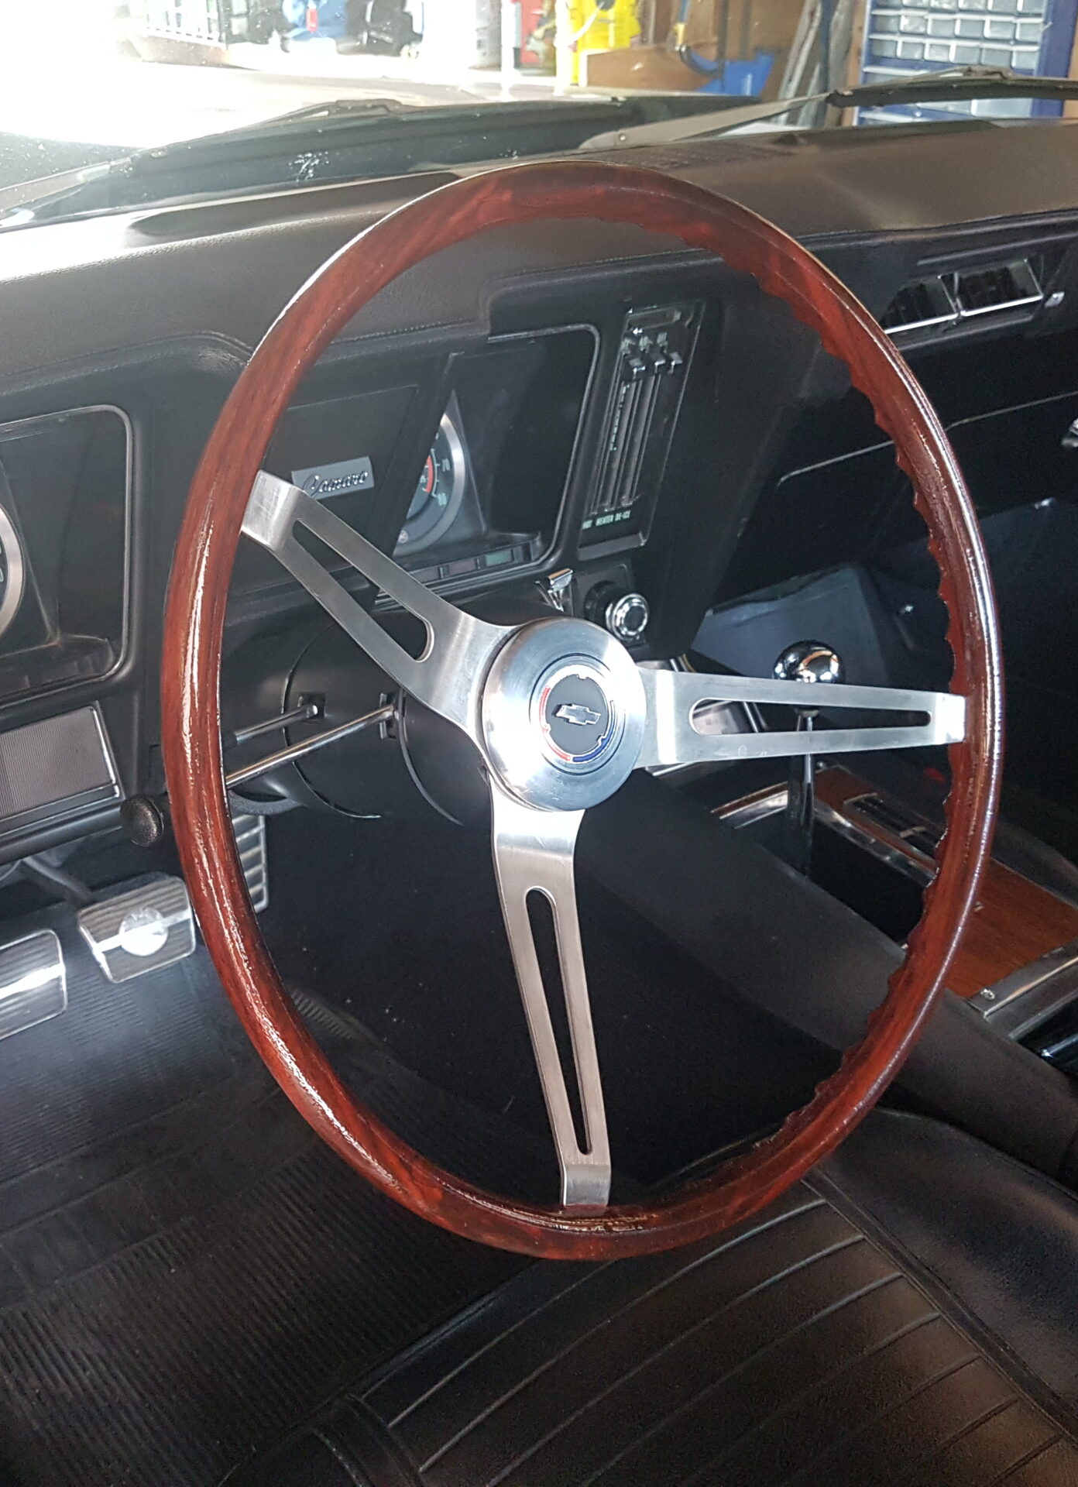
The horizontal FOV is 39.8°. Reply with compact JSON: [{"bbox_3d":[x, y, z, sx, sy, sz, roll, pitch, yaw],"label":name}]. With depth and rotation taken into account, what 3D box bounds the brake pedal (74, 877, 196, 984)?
[{"bbox_3d":[-0.292,0.139,1.088,0.085,0.056,0.025,-21,0,-35],"label":"brake pedal"}]

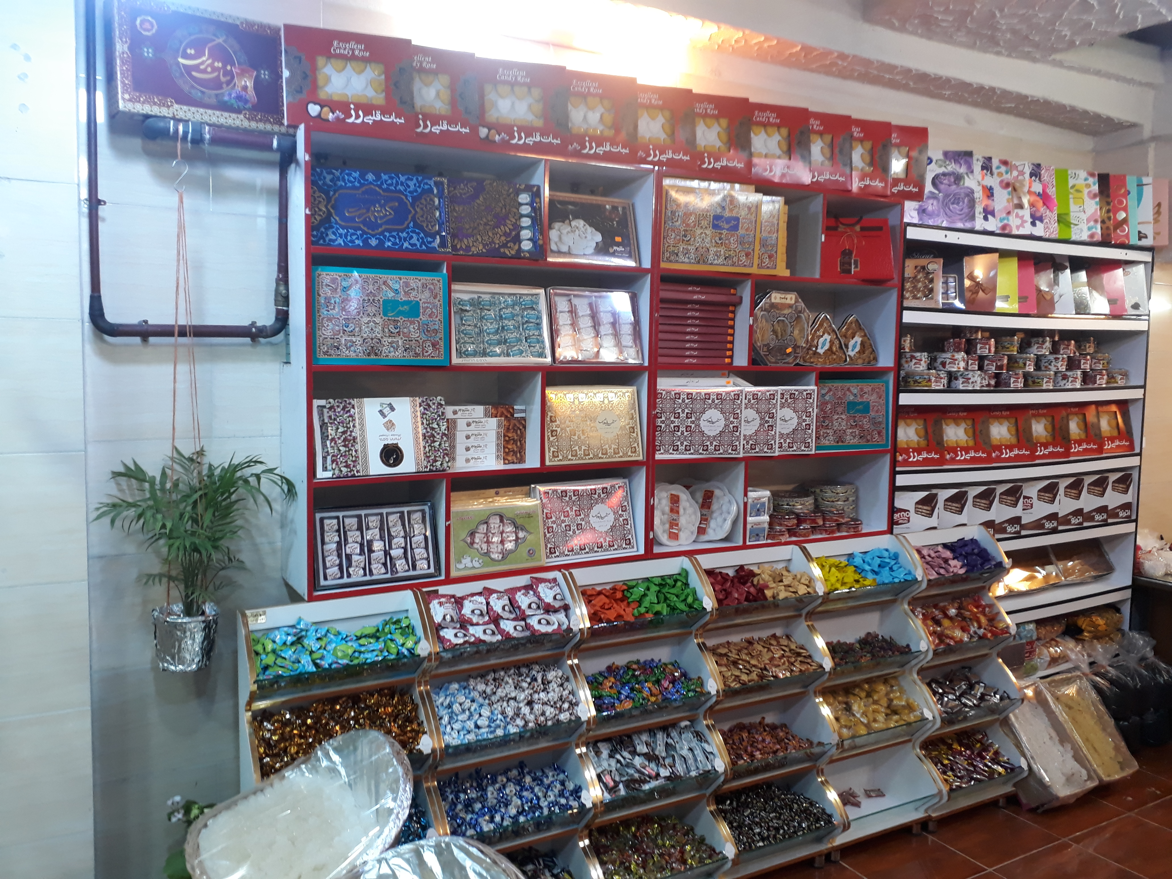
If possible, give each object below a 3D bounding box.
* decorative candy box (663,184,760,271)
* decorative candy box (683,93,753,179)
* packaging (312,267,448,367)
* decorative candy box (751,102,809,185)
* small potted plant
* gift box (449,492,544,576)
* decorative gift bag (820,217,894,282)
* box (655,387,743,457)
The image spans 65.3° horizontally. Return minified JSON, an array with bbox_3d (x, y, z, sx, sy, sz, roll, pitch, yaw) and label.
[{"bbox_3d":[0.379,-0.639,2.799,0.352,0.243,0.030,-2,8,-26],"label":"decorative candy box"},{"bbox_3d":[0.358,-0.935,2.824,0.308,0.248,0.045,-1,-1,-16],"label":"decorative candy box"},{"bbox_3d":[-0.532,-0.313,2.372,0.361,0.244,0.030,-2,3,-28],"label":"packaging"},{"bbox_3d":[0.572,-0.942,2.939,0.306,0.248,0.045,-1,-2,-16],"label":"decorative candy box"},{"bbox_3d":[-0.971,0.296,2.267,0.460,0.550,0.390,-2,6,-29],"label":"small potted plant"},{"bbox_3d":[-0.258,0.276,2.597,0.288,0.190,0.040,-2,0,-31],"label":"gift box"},{"bbox_3d":[0.890,-0.650,3.120,0.305,0.210,0.120,1,5,3],"label":"decorative gift bag"},{"bbox_3d":[0.357,-0.052,2.885,0.317,0.221,0.027,-2,5,-23],"label":"box"}]

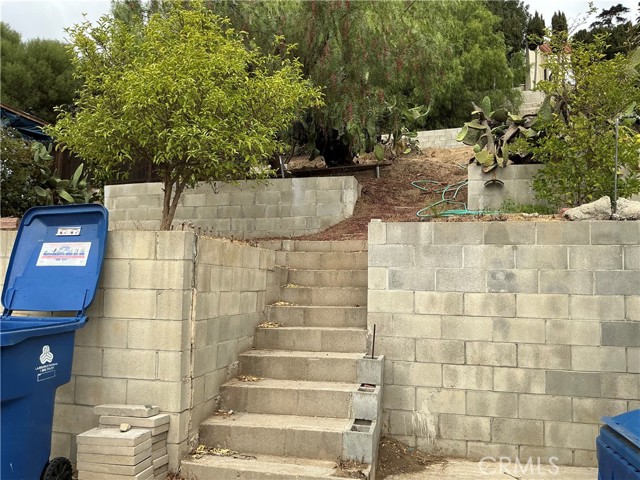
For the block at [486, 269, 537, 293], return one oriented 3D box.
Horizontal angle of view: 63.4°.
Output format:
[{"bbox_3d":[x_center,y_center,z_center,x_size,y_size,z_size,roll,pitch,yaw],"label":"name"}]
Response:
[{"bbox_3d":[1.617,0.352,4.375,0.409,0.197,0.170,0,-6,11],"label":"block"}]

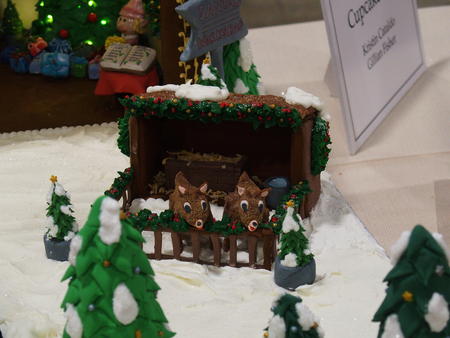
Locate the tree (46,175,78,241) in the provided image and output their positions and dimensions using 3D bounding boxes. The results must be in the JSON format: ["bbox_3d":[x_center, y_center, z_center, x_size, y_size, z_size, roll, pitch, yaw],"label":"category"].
[{"bbox_3d":[-0.136,0.032,1.215,0.029,0.057,0.029,-1,23,0],"label":"tree"}]

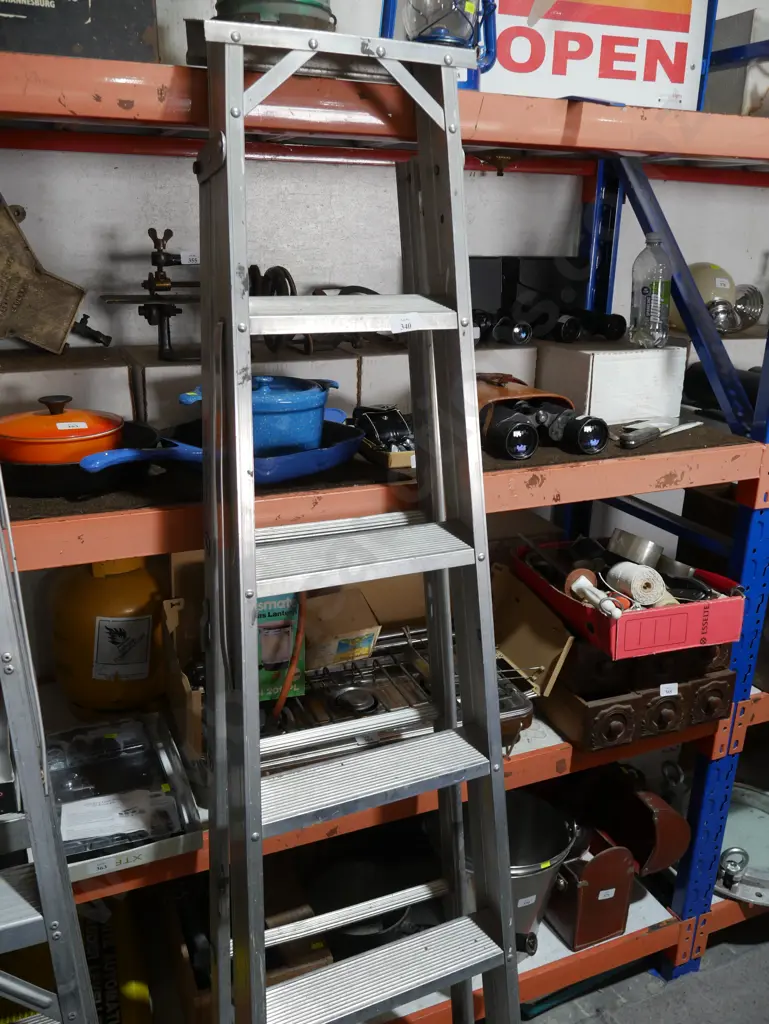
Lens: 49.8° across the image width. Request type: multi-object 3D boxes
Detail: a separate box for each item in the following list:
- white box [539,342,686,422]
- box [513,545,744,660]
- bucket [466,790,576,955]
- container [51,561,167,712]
[{"bbox_3d":[0.438,-0.286,1.742,0.227,0.139,0.290,-7,20,-21],"label":"white box"},{"bbox_3d":[0.446,0.150,1.569,0.250,0.084,0.370,-5,17,-16],"label":"box"},{"bbox_3d":[0.240,0.750,1.705,0.265,0.267,0.265,1,18,0],"label":"bucket"},{"bbox_3d":[-0.512,0.207,1.557,0.208,0.345,0.208,-9,20,-26],"label":"container"}]

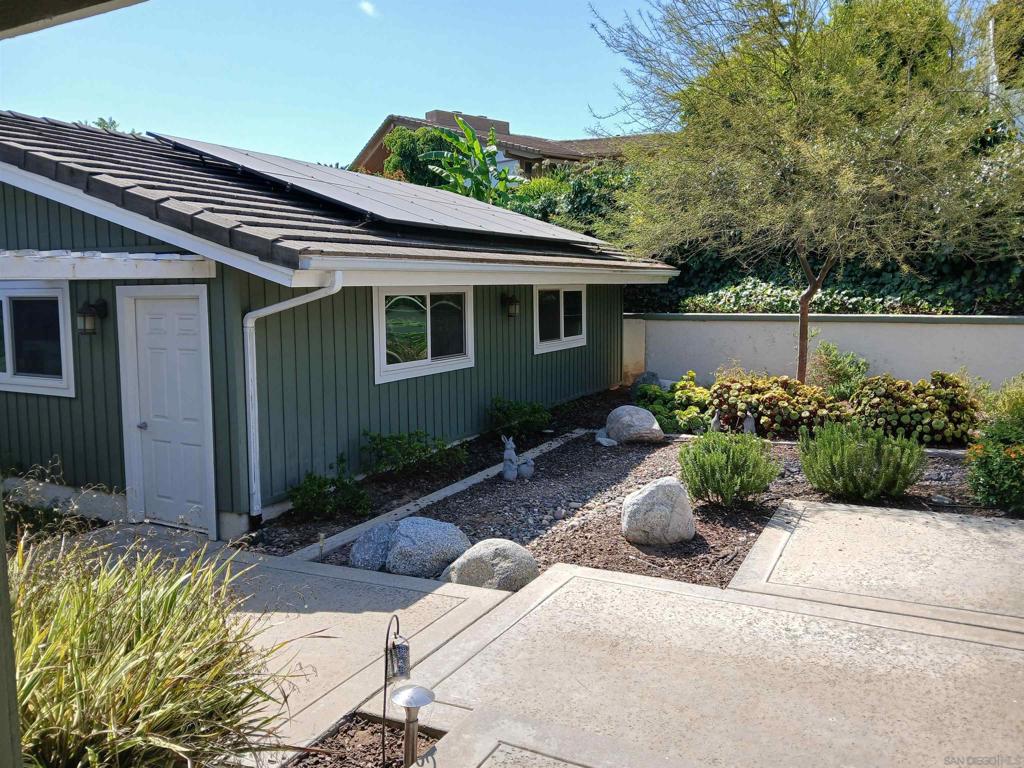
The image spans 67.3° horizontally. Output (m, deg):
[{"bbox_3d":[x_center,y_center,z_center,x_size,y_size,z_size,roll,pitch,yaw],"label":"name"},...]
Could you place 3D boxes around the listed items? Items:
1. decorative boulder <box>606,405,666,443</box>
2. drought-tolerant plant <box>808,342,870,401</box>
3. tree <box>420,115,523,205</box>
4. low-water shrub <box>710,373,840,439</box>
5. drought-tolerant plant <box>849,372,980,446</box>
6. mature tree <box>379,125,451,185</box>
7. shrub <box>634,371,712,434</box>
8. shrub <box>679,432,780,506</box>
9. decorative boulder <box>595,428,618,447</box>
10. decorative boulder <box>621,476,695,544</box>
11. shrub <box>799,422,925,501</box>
[{"bbox_3d":[1.715,0.521,10.608,0.818,0.462,0.654,1,7,9],"label":"decorative boulder"},{"bbox_3d":[5.280,-0.135,12.462,1.050,1.012,1.000,3,8,23],"label":"drought-tolerant plant"},{"bbox_3d":[-1.269,-6.744,23.681,3.100,2.941,2.700,0,7,-3],"label":"tree"},{"bbox_3d":[3.624,0.280,10.639,1.701,0.754,1.276,2,7,19],"label":"low-water shrub"},{"bbox_3d":[5.253,0.303,10.090,1.535,0.846,1.151,4,8,28],"label":"drought-tolerant plant"},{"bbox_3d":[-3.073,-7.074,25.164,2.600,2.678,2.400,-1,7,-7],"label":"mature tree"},{"bbox_3d":[2.264,0.247,10.868,1.052,0.803,0.947,2,7,12],"label":"shrub"},{"bbox_3d":[2.104,0.828,7.499,0.939,0.637,0.892,2,7,16],"label":"shrub"},{"bbox_3d":[1.257,0.703,10.228,0.317,0.213,0.254,1,7,7],"label":"decorative boulder"},{"bbox_3d":[1.230,1.040,6.511,0.616,0.499,0.524,1,7,11],"label":"decorative boulder"},{"bbox_3d":[3.457,0.760,7.646,1.141,0.677,0.969,3,8,25],"label":"shrub"}]

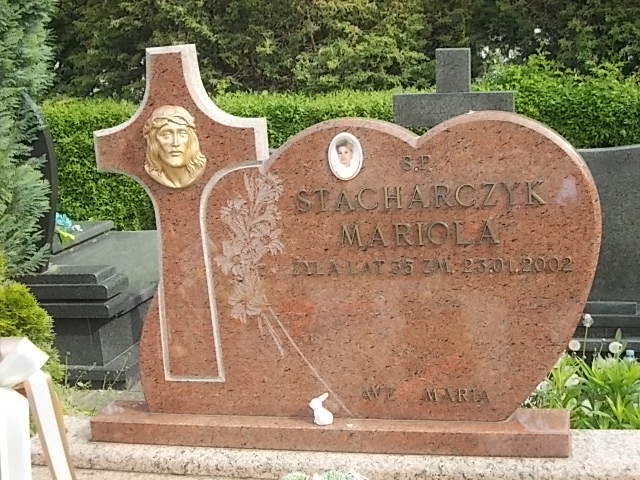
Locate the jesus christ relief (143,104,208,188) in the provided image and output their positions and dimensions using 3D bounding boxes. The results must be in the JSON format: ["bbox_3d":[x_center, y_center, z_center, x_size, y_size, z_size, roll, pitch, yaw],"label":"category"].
[{"bbox_3d":[-0.369,-0.228,2.340,0.168,0.207,0.055,-1,10,14],"label":"jesus christ relief"}]

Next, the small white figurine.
[{"bbox_3d":[0.006,0.422,2.369,0.061,0.078,0.042,-4,10,1],"label":"small white figurine"}]

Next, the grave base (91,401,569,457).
[{"bbox_3d":[0.007,0.480,2.431,1.230,0.058,0.157,-1,10,14],"label":"grave base"}]

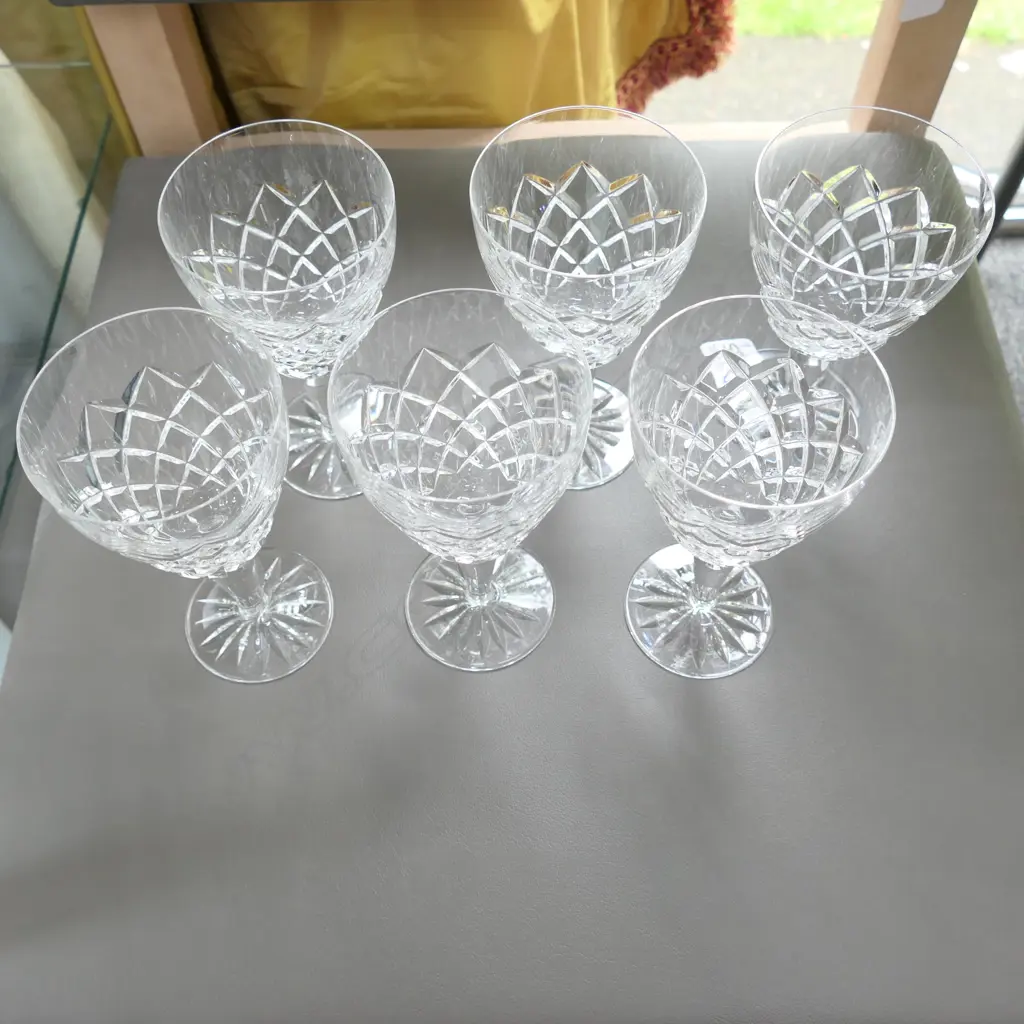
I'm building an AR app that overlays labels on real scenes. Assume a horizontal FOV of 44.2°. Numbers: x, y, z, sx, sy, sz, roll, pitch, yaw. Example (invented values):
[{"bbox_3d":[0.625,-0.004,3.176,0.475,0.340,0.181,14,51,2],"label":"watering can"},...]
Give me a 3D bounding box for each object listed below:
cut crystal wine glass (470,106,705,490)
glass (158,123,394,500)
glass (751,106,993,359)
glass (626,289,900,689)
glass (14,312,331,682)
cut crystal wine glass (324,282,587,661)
[{"bbox_3d":[0.027,-0.073,0.493,0.081,0.147,0.081,0,59,1],"label":"cut crystal wine glass"},{"bbox_3d":[-0.078,-0.068,0.492,0.081,0.147,0.081,0,59,1],"label":"glass"},{"bbox_3d":[0.124,-0.074,0.494,0.081,0.147,0.081,0,59,1],"label":"glass"},{"bbox_3d":[0.076,0.002,0.449,0.081,0.147,0.081,0,59,1],"label":"glass"},{"bbox_3d":[-0.107,0.006,0.448,0.081,0.147,0.081,0,59,1],"label":"glass"},{"bbox_3d":[-0.014,0.000,0.450,0.081,0.147,0.081,0,59,1],"label":"cut crystal wine glass"}]

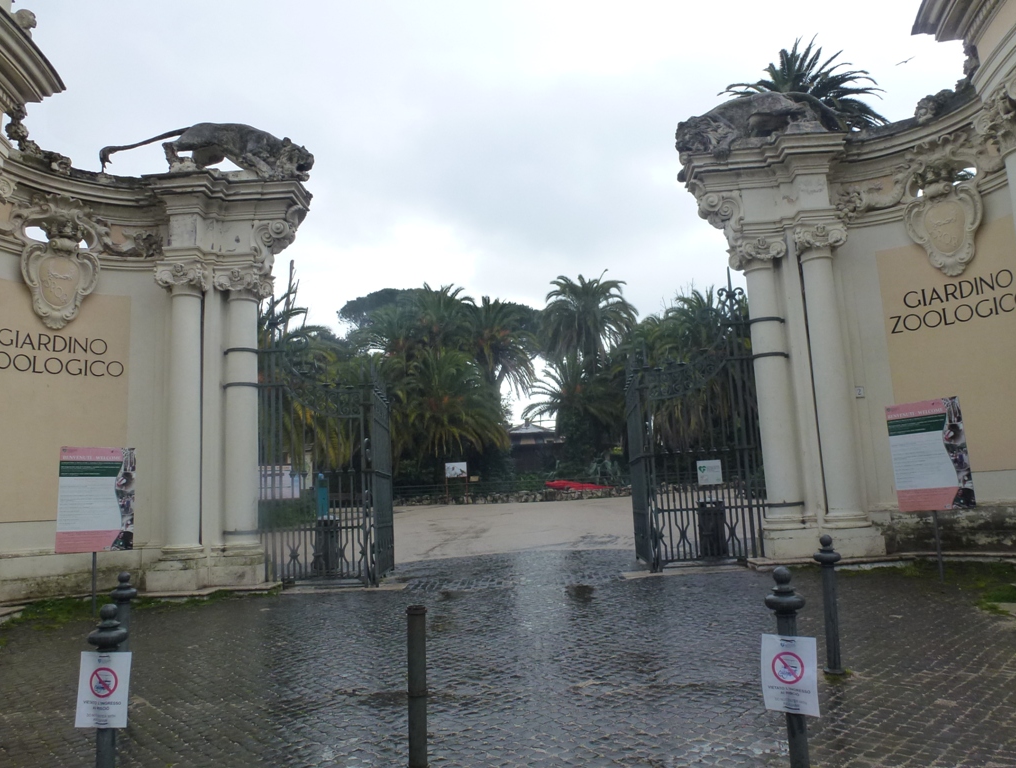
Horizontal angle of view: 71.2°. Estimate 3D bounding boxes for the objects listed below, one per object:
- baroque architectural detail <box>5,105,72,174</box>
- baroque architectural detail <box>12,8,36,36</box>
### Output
[{"bbox_3d":[-8.419,-4.189,12.681,0.500,1.050,1.100,-10,-10,41],"label":"baroque architectural detail"},{"bbox_3d":[-8.082,-6.026,11.868,0.420,0.520,0.400,-5,-8,14],"label":"baroque architectural detail"}]

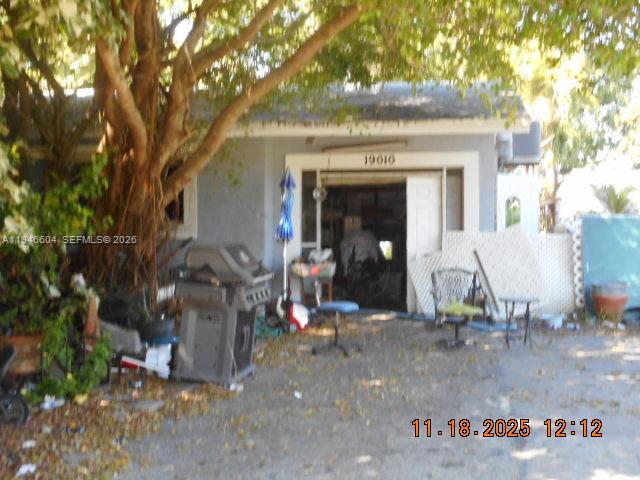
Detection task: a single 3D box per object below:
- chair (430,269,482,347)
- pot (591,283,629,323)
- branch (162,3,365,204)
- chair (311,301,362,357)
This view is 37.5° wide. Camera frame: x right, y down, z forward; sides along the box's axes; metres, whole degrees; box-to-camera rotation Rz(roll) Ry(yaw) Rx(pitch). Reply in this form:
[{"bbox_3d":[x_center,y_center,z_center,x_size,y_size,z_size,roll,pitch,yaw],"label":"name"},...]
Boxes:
[{"bbox_3d":[1.555,0.760,10.700,0.580,0.880,0.620,0,1,-9],"label":"chair"},{"bbox_3d":[4.022,0.868,13.100,0.510,0.540,0.510,0,1,0],"label":"pot"},{"bbox_3d":[-0.575,-1.390,9.600,2.100,2.080,1.000,0,1,0],"label":"branch"},{"bbox_3d":[0.183,0.942,10.150,0.550,0.540,0.560,-1,2,-30],"label":"chair"}]

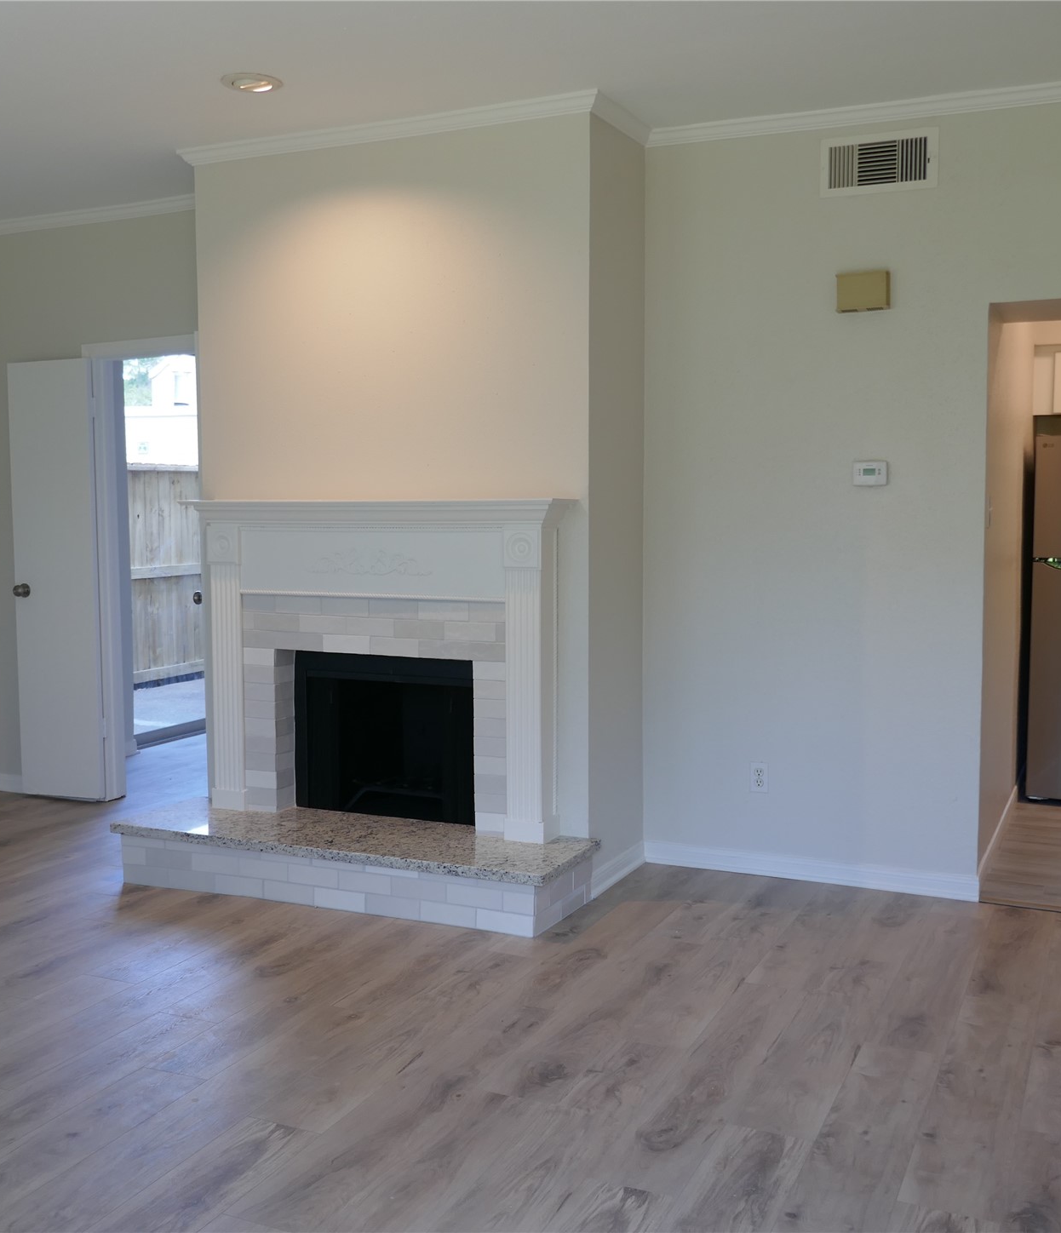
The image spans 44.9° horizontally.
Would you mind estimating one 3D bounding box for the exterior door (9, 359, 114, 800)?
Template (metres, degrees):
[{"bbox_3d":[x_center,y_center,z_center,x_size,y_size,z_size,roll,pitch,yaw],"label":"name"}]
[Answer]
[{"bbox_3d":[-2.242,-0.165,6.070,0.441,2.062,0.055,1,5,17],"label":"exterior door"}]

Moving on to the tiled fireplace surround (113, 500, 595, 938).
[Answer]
[{"bbox_3d":[-0.649,0.296,4.517,1.715,1.394,0.485,2,5,24],"label":"tiled fireplace surround"}]

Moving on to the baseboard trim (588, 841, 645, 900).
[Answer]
[{"bbox_3d":[0.329,0.931,4.707,0.015,0.091,0.564,2,5,24],"label":"baseboard trim"}]

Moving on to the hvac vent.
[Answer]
[{"bbox_3d":[1.198,-1.561,4.424,0.395,0.193,0.021,2,5,24],"label":"hvac vent"}]

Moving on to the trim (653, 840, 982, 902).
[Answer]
[{"bbox_3d":[0.994,0.928,4.710,1.227,0.091,0.015,2,5,24],"label":"trim"}]

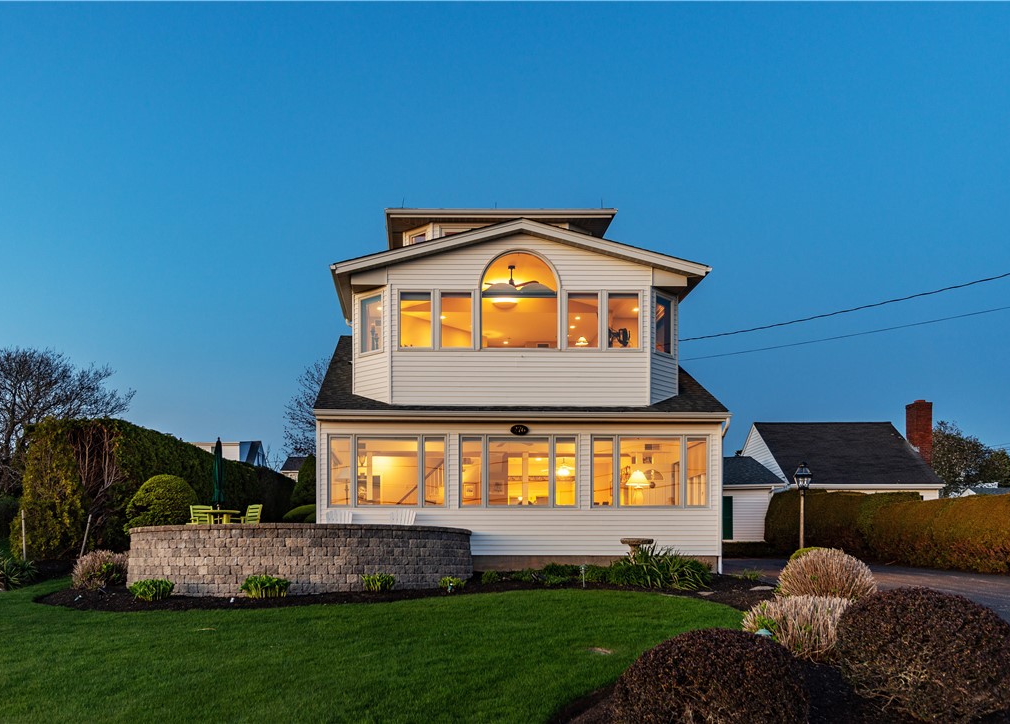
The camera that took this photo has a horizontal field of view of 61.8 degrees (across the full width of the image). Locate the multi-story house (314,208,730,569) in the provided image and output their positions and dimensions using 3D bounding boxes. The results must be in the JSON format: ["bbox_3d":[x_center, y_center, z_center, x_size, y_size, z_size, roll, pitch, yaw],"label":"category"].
[{"bbox_3d":[0.150,0.450,21.800,8.500,9.000,9.800,0,-8,-3],"label":"multi-story house"}]

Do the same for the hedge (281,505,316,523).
[{"bbox_3d":[-4.560,3.821,19.500,1.300,1.100,1.300,0,-8,0],"label":"hedge"}]

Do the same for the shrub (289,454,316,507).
[{"bbox_3d":[-5.014,3.738,22.000,1.500,2.400,1.500,0,-8,0],"label":"shrub"}]

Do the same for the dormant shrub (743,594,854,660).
[{"bbox_3d":[3.114,2.798,8.900,1.100,0.660,1.000,0,-8,0],"label":"dormant shrub"}]

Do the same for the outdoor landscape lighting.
[{"bbox_3d":[5.655,2.908,16.000,0.310,2.050,0.310,0,-8,0],"label":"outdoor landscape lighting"}]

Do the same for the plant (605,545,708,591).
[{"bbox_3d":[2.762,3.698,15.200,1.800,0.750,1.200,0,-8,0],"label":"plant"}]

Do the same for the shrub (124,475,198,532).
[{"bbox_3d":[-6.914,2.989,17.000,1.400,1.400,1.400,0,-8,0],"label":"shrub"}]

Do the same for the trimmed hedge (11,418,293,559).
[{"bbox_3d":[-8.600,3.500,23.000,1.700,2.800,13.000,0,-8,3],"label":"trimmed hedge"}]

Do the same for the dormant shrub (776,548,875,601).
[{"bbox_3d":[4.440,2.985,11.700,1.280,0.750,1.200,0,-8,0],"label":"dormant shrub"}]

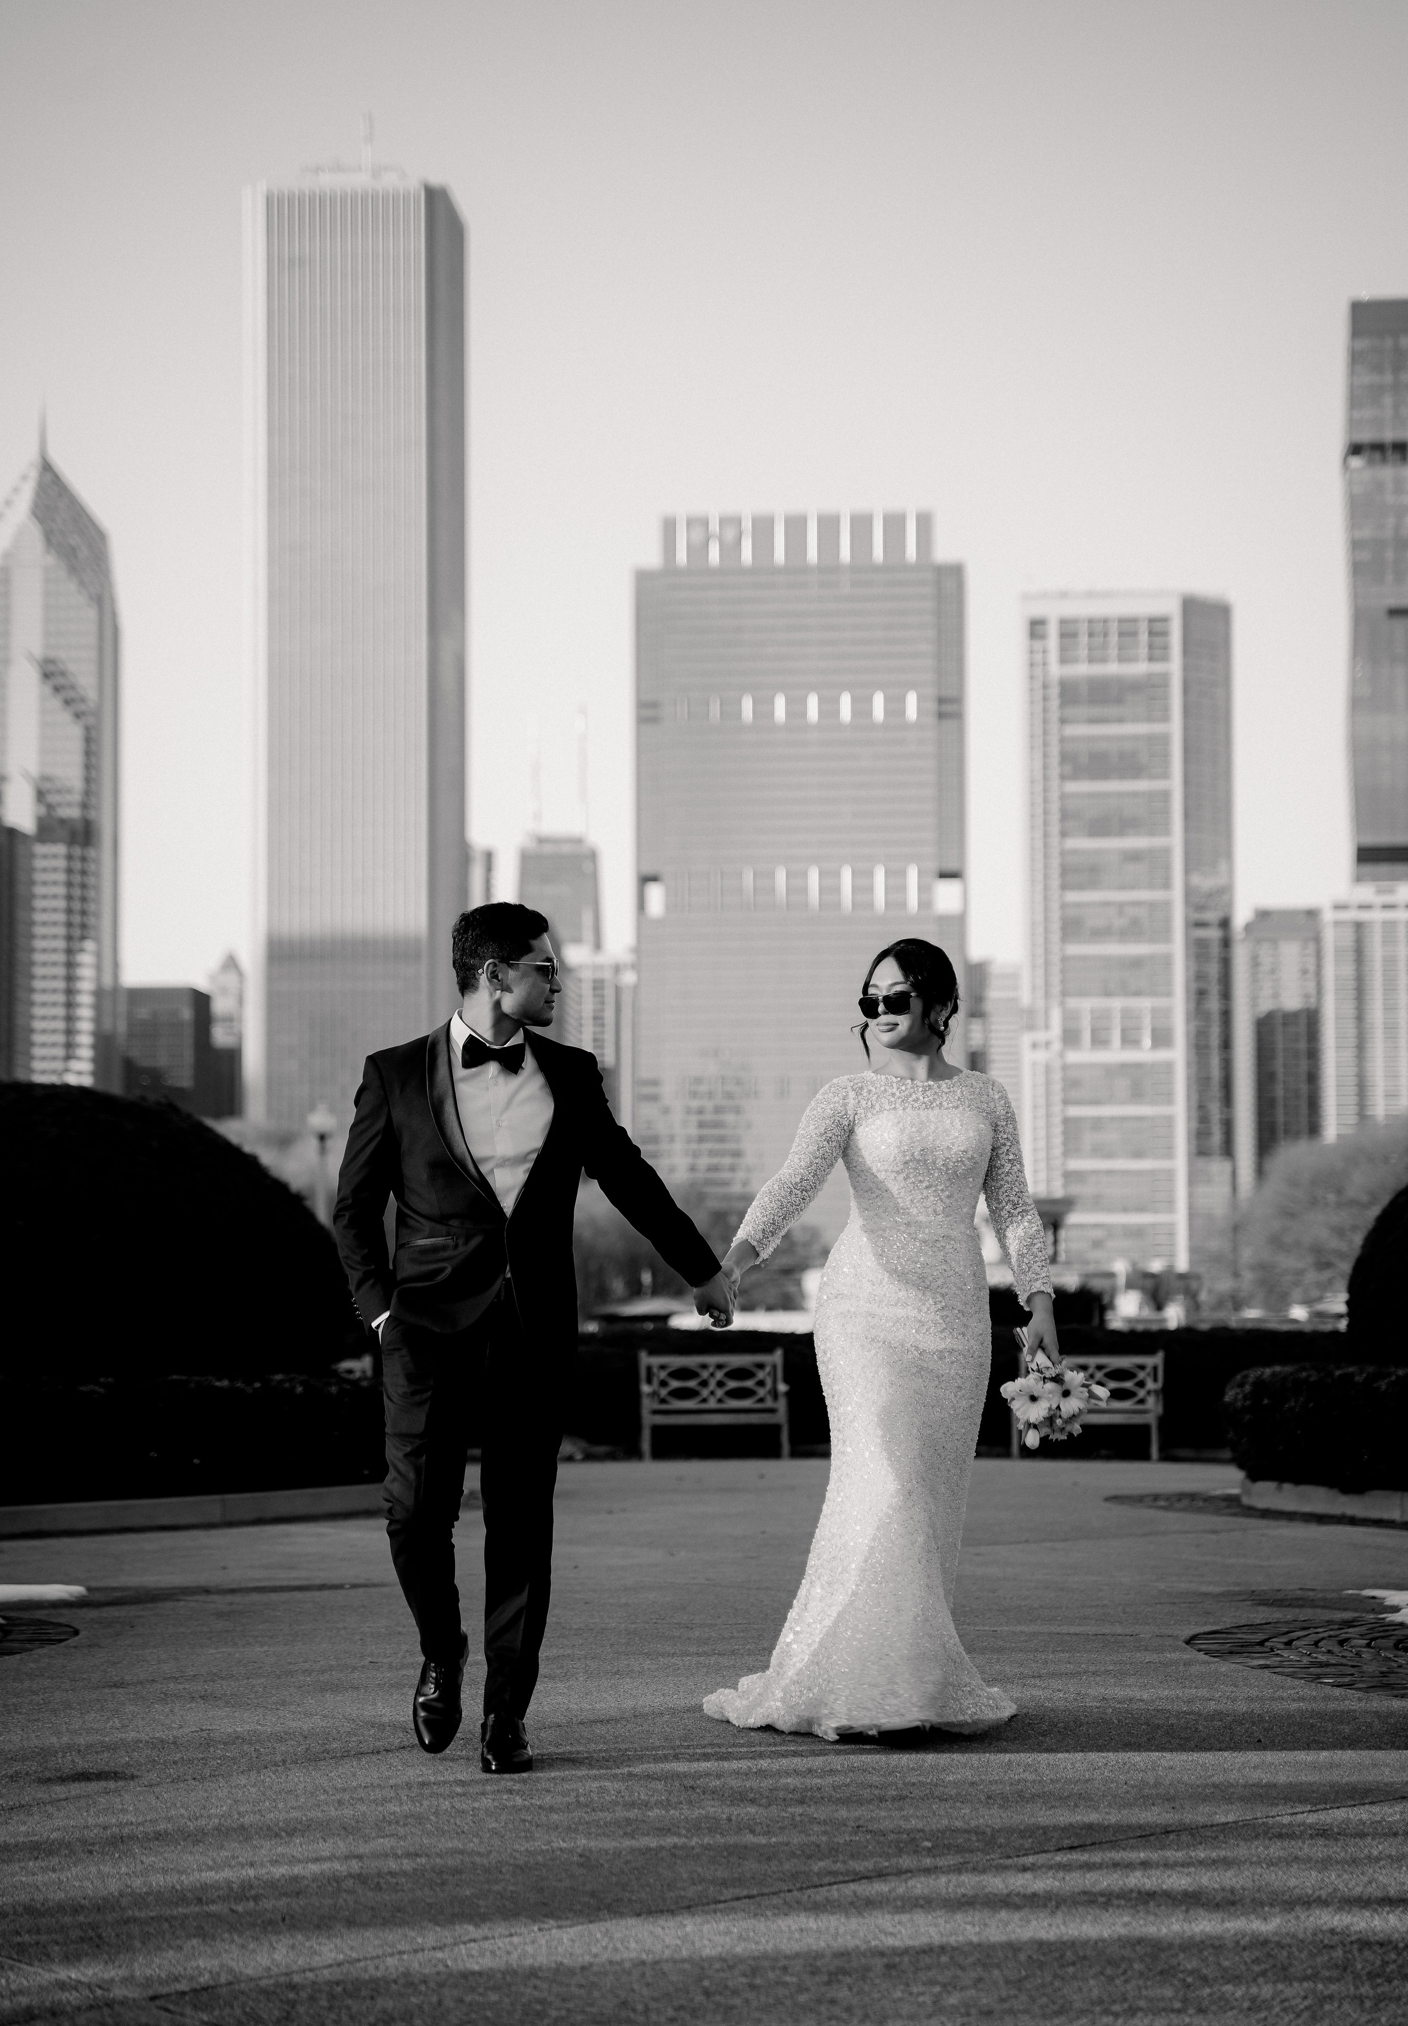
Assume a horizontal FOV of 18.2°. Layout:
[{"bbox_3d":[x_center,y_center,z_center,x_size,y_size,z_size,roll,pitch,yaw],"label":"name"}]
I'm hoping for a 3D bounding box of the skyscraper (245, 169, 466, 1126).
[{"bbox_3d":[-103.413,-70.369,1319.851,59.000,351.589,59.000,-1,-5,5],"label":"skyscraper"}]

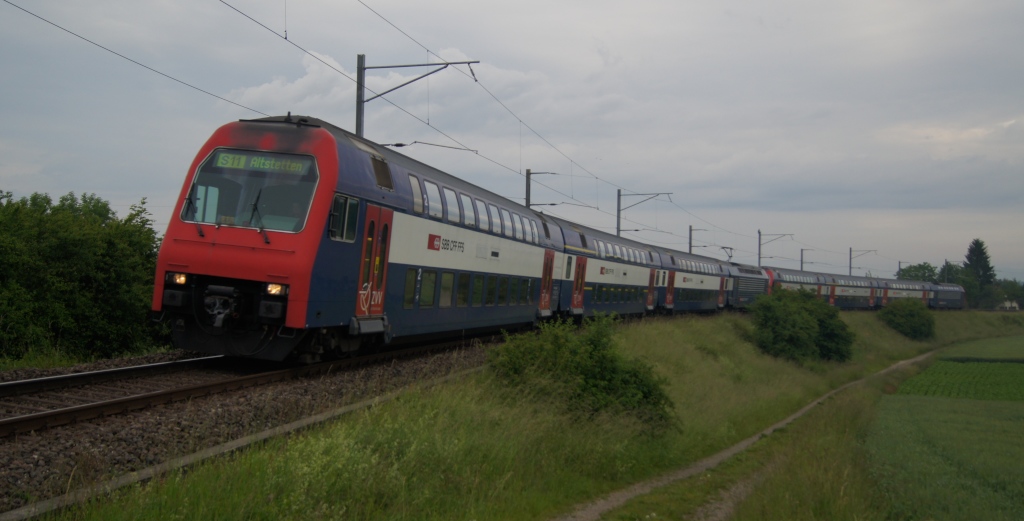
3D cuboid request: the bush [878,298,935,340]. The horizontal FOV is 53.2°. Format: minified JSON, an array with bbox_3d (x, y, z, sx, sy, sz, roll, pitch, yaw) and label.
[{"bbox_3d":[54.000,8.000,140.000,7.400,5.500,6.800,0,-2,21],"label":"bush"}]

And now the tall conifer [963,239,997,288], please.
[{"bbox_3d":[129.900,4.800,284.500,9.400,21.500,9.400,0,-2,25],"label":"tall conifer"}]

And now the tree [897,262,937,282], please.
[{"bbox_3d":[106.600,7.600,270.000,10.700,14.000,10.400,0,-2,22],"label":"tree"}]

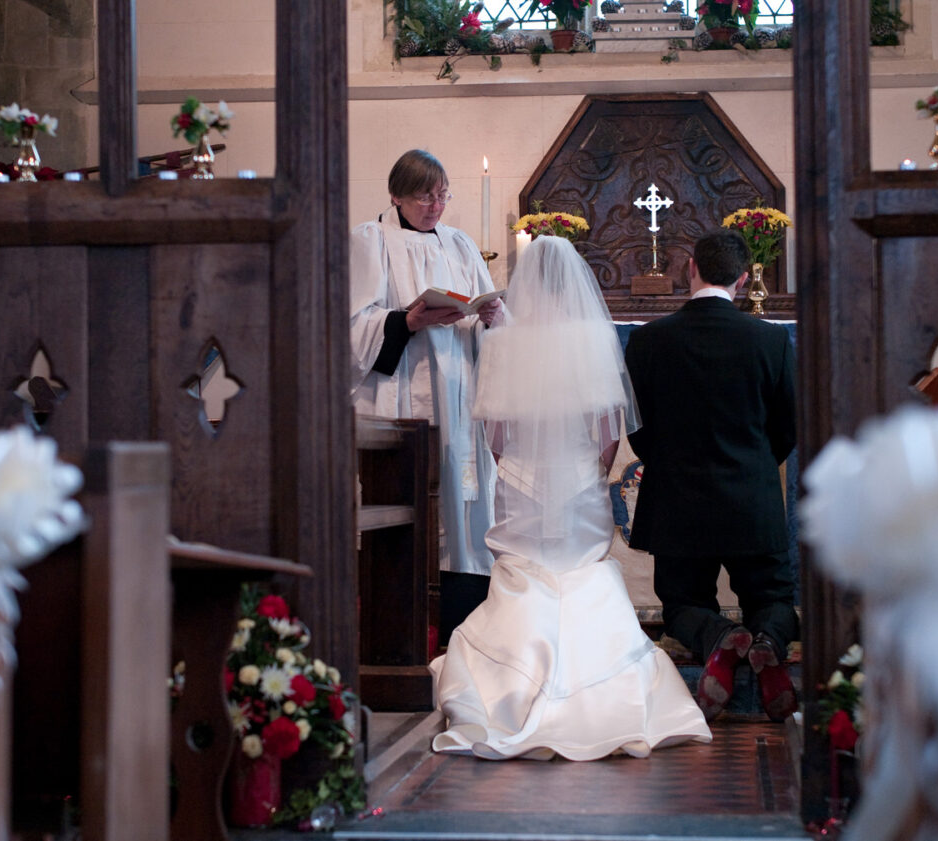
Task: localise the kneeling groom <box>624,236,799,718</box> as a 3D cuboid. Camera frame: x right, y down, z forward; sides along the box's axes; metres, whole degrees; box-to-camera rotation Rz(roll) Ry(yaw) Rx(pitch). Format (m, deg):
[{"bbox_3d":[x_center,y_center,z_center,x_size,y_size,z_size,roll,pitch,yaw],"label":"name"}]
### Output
[{"bbox_3d":[0.775,0.166,7.430,0.560,1.550,0.620,0,-1,6],"label":"kneeling groom"}]

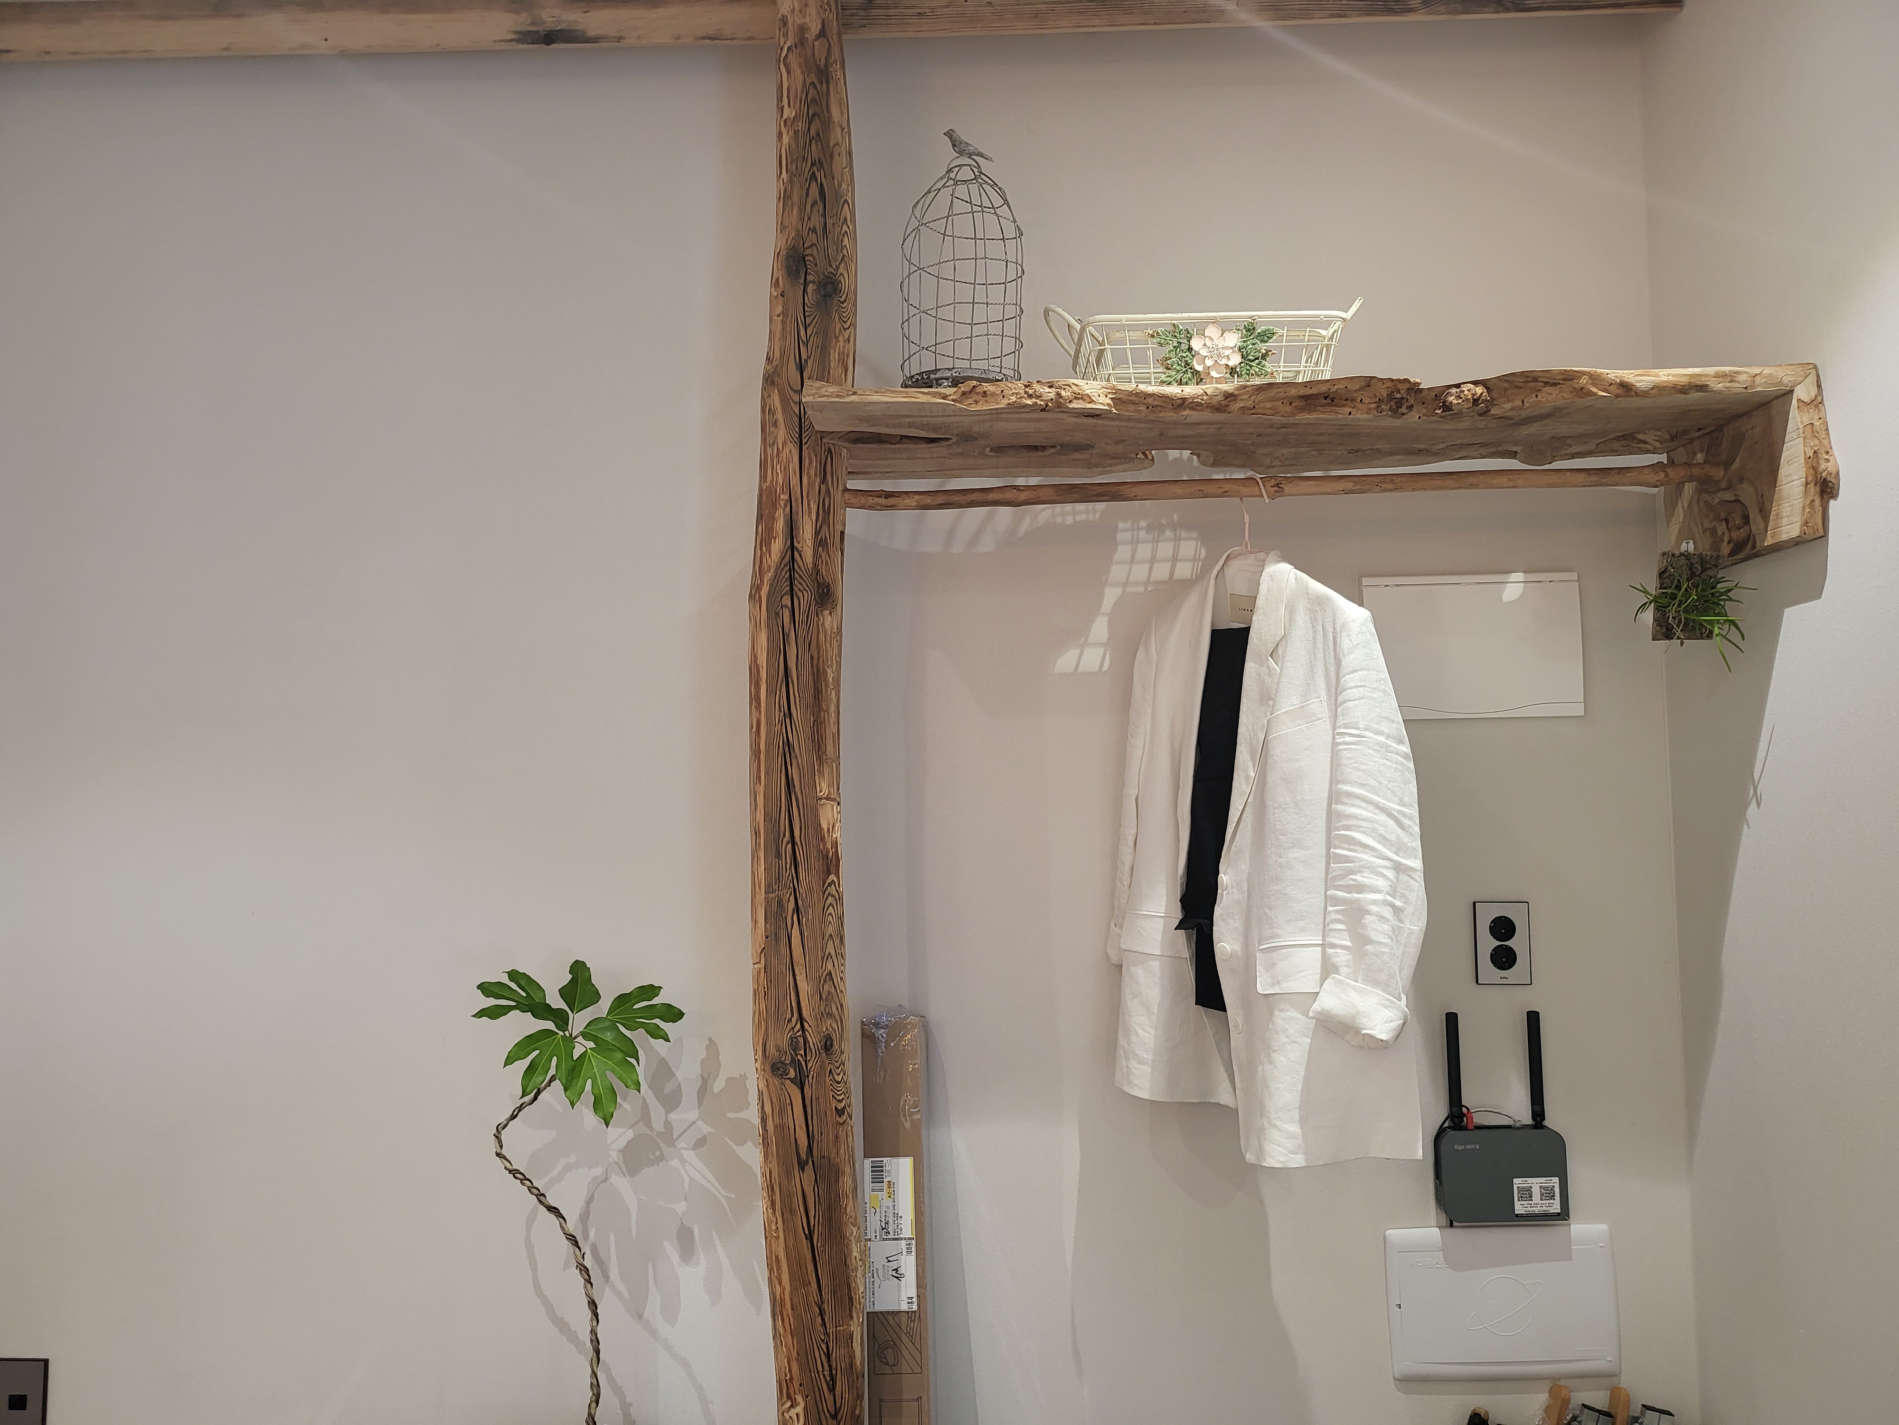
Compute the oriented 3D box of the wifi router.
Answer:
[{"bbox_3d":[0.782,0.573,1.878,0.176,0.290,0.043,-1,-4,1],"label":"wifi router"}]

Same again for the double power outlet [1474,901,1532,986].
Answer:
[{"bbox_3d":[0.805,0.336,1.915,0.077,0.121,0.012,-1,-4,1],"label":"double power outlet"}]

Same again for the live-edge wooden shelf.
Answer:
[{"bbox_3d":[0.440,-0.295,1.758,1.225,0.214,0.385,-1,-4,1],"label":"live-edge wooden shelf"}]

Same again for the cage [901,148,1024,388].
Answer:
[{"bbox_3d":[0.017,-0.577,1.726,0.161,0.362,0.161,-1,-4,1],"label":"cage"}]

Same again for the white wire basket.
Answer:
[{"bbox_3d":[0.341,-0.473,1.769,0.429,0.152,0.230,-1,-4,1],"label":"white wire basket"}]

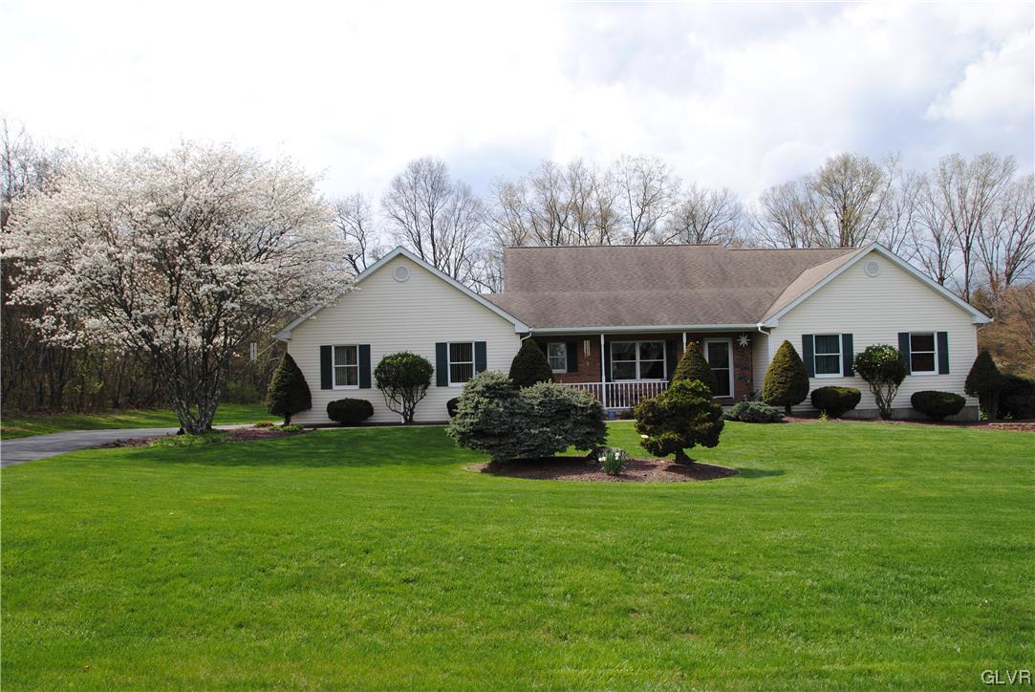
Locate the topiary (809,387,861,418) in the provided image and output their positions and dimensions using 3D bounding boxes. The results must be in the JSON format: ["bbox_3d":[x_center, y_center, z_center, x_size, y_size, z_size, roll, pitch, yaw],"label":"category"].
[{"bbox_3d":[10.108,1.785,24.600,1.620,1.000,1.450,-1,-2,-3],"label":"topiary"}]

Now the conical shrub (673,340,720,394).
[{"bbox_3d":[5.506,1.048,24.000,1.430,2.420,1.430,-1,-2,-3],"label":"conical shrub"}]

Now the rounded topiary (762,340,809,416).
[{"bbox_3d":[8.404,0.961,24.400,1.490,2.370,1.490,-1,-2,-3],"label":"rounded topiary"}]

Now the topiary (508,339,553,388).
[{"bbox_3d":[0.428,1.019,24.000,1.430,2.540,1.430,-1,-2,-3],"label":"topiary"}]

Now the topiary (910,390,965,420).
[{"bbox_3d":[13.439,1.891,24.800,1.780,0.950,1.500,-1,-2,-3],"label":"topiary"}]

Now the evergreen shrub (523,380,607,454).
[{"bbox_3d":[0.786,1.288,13.600,1.560,1.360,1.500,-1,-2,-3],"label":"evergreen shrub"}]

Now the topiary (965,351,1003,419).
[{"bbox_3d":[15.054,1.276,25.000,1.250,2.280,1.250,-1,-2,-3],"label":"topiary"}]

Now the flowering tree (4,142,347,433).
[{"bbox_3d":[-9.821,-1.687,22.300,9.830,8.340,9.200,-1,-2,-3],"label":"flowering tree"}]

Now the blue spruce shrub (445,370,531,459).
[{"bbox_3d":[-0.429,1.220,13.400,1.530,1.570,1.500,-1,-2,-3],"label":"blue spruce shrub"}]

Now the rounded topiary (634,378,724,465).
[{"bbox_3d":[2.732,1.273,13.100,1.520,1.430,1.500,-1,-2,-3],"label":"rounded topiary"}]

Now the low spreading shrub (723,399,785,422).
[{"bbox_3d":[7.187,2.020,23.700,1.950,0.660,1.600,-1,-1,-2],"label":"low spreading shrub"}]

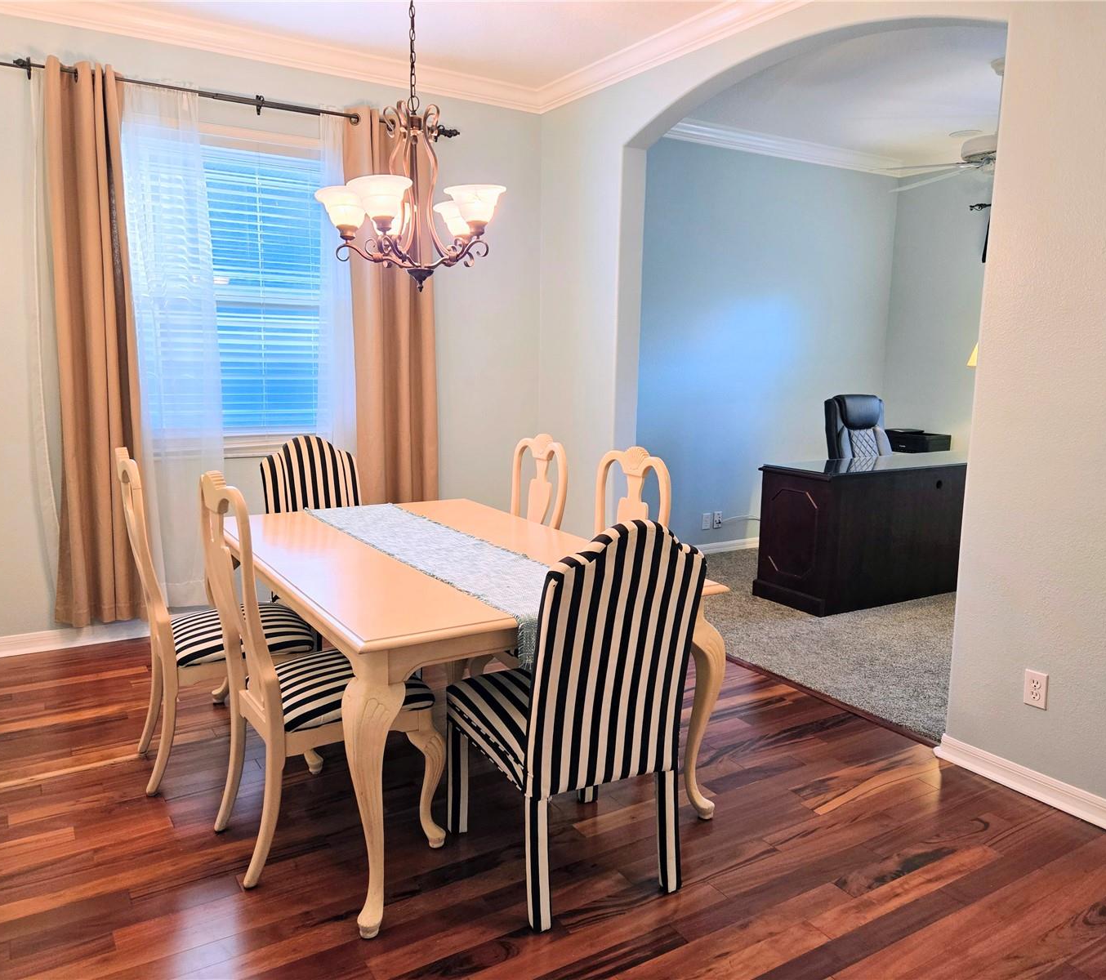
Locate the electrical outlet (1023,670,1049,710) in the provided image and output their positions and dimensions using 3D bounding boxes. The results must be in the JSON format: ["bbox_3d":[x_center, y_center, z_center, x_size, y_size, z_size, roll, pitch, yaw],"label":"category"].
[{"bbox_3d":[1.567,0.649,2.821,0.009,0.114,0.070,-5,11,-32],"label":"electrical outlet"}]

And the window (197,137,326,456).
[{"bbox_3d":[-1.588,-0.988,4.404,0.909,1.420,0.050,-5,11,-32],"label":"window"}]

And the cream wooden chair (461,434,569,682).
[{"bbox_3d":[-0.273,0.326,3.442,0.561,1.093,0.518,-5,11,-32],"label":"cream wooden chair"}]

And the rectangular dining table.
[{"bbox_3d":[-0.432,0.566,3.046,1.127,0.738,1.725,-5,11,-32],"label":"rectangular dining table"}]

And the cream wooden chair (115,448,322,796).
[{"bbox_3d":[-1.123,0.392,2.941,0.561,1.093,0.518,-4,11,-30],"label":"cream wooden chair"}]

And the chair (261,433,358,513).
[{"bbox_3d":[-0.880,0.322,3.567,0.476,1.039,0.639,-5,11,-32],"label":"chair"}]

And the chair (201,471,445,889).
[{"bbox_3d":[-0.675,0.472,2.485,0.561,1.093,0.518,-5,11,-32],"label":"chair"}]

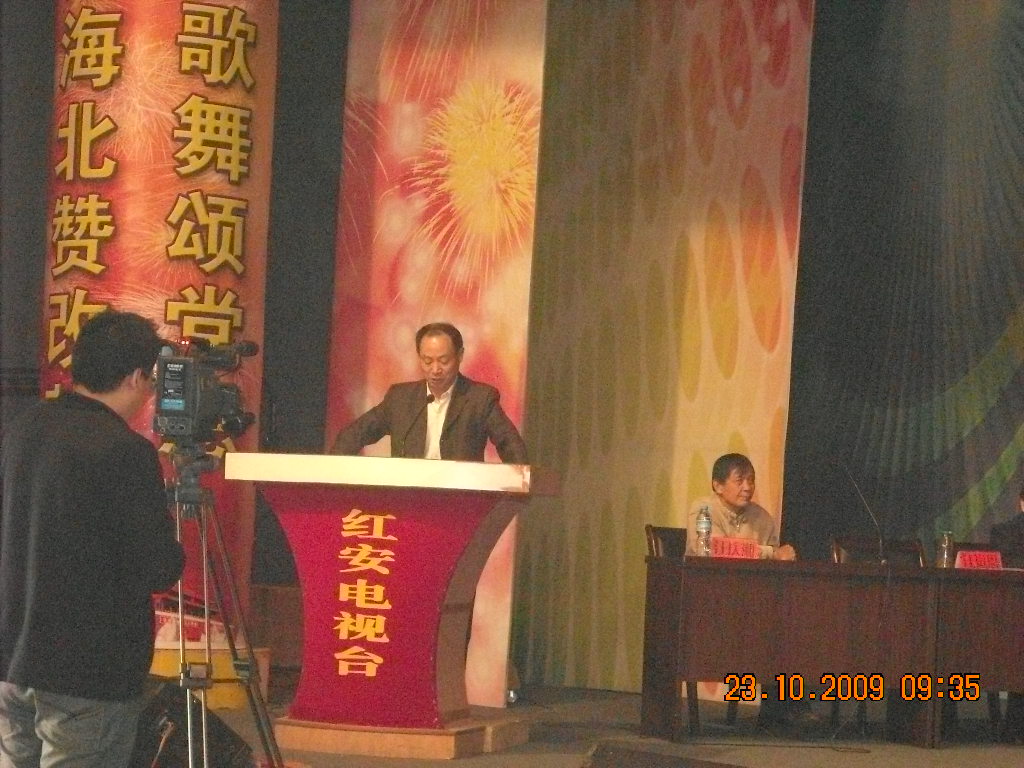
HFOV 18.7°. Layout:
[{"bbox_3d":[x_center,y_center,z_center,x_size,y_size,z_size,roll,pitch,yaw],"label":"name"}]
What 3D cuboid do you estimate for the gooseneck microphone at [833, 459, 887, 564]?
[{"bbox_3d":[1.522,0.569,13.739,0.265,0.454,0.122,1,-3,38],"label":"gooseneck microphone"}]

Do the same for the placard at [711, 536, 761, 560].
[{"bbox_3d":[0.958,0.702,13.276,0.233,0.100,0.082,3,-3,-22],"label":"placard"}]

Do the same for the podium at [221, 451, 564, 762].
[{"bbox_3d":[-0.486,0.866,12.385,1.220,1.140,0.500,3,-1,15],"label":"podium"}]

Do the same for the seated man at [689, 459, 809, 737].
[{"bbox_3d":[1.007,0.932,13.840,0.490,1.244,0.653,3,-3,-22],"label":"seated man"}]

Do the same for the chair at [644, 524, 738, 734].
[{"bbox_3d":[0.875,1.097,13.881,0.479,0.908,0.510,3,-3,-22],"label":"chair"}]

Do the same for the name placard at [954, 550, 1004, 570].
[{"bbox_3d":[2.060,0.774,13.720,0.238,0.090,0.082,3,-3,-22],"label":"name placard"}]

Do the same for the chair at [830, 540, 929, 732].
[{"bbox_3d":[1.758,1.156,14.237,0.479,0.898,0.510,3,-3,-22],"label":"chair"}]

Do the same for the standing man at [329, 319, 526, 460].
[{"bbox_3d":[-0.333,0.549,12.317,0.816,1.596,0.490,2,-3,14],"label":"standing man"}]

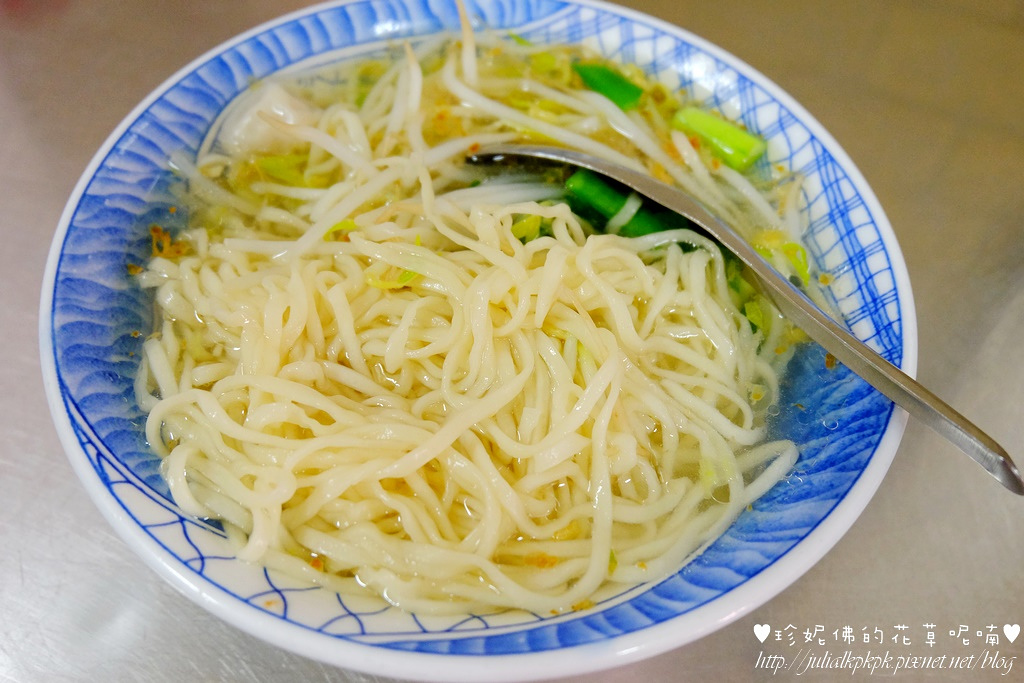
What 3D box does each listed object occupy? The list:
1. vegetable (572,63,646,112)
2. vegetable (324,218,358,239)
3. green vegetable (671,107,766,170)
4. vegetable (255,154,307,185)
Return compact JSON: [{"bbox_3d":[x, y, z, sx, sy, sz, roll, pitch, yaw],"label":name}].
[{"bbox_3d":[0.029,-0.079,0.285,0.024,0.005,0.009,39,61,22],"label":"vegetable"},{"bbox_3d":[-0.044,-0.029,0.238,0.010,0.004,0.005,-28,61,-21],"label":"vegetable"},{"bbox_3d":[0.060,-0.060,0.269,0.026,0.009,0.009,32,59,18],"label":"green vegetable"},{"bbox_3d":[-0.062,-0.047,0.256,0.017,0.004,0.007,23,57,13],"label":"vegetable"}]

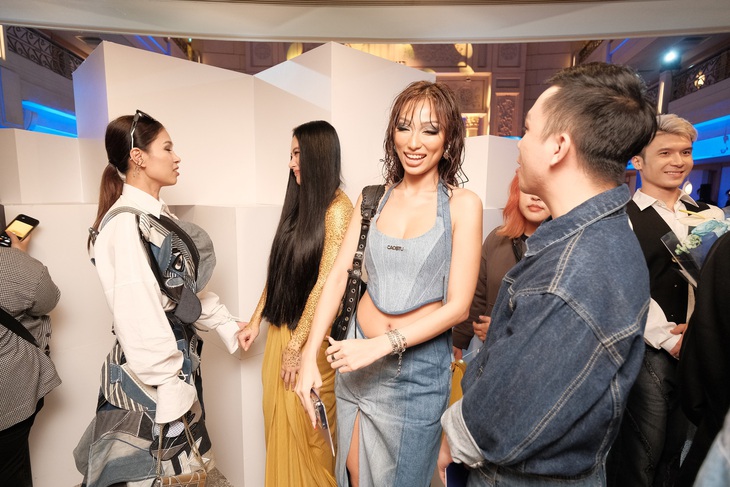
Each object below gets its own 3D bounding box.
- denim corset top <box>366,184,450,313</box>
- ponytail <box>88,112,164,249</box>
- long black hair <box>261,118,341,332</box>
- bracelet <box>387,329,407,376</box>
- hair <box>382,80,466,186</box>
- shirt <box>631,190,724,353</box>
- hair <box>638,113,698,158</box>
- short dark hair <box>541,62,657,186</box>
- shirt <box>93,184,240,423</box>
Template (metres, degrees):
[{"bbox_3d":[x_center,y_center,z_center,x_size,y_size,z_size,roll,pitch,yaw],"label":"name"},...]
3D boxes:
[{"bbox_3d":[0.121,0.011,1.080,0.250,0.360,0.190,2,6,21],"label":"denim corset top"},{"bbox_3d":[-0.766,-0.202,1.250,0.215,0.425,0.165,-3,6,-25],"label":"ponytail"},{"bbox_3d":[-0.216,-0.058,1.340,0.260,0.730,0.220,-3,6,-25],"label":"long black hair"},{"bbox_3d":[0.078,0.266,0.950,0.055,0.110,0.055,3,6,30],"label":"bracelet"},{"bbox_3d":[0.165,-0.298,1.070,0.225,0.285,0.200,2,6,18],"label":"hair"},{"bbox_3d":[1.034,0.097,1.330,0.430,0.560,0.270,2,6,18],"label":"shirt"},{"bbox_3d":[1.018,-0.361,1.310,0.165,0.145,0.190,2,6,16],"label":"hair"},{"bbox_3d":[0.425,-0.212,0.715,0.165,0.210,0.195,-4,7,-36],"label":"short dark hair"},{"bbox_3d":[-0.597,0.172,1.200,0.410,0.660,0.420,-3,6,-25],"label":"shirt"}]

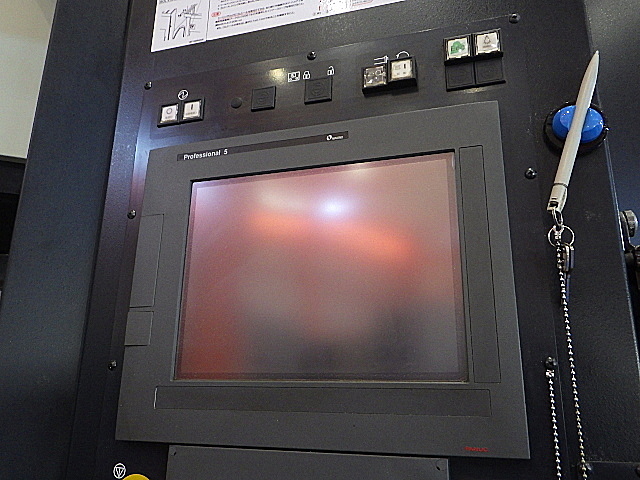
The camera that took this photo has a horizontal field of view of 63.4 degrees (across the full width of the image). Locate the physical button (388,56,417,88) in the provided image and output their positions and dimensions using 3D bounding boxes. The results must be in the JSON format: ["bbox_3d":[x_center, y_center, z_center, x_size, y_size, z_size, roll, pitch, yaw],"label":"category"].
[{"bbox_3d":[0.078,-0.154,0.484,0.025,0.025,0.012,-4,-18,17],"label":"physical button"}]

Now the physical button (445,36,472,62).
[{"bbox_3d":[0.127,-0.174,0.475,0.025,0.025,0.011,-4,-18,17],"label":"physical button"}]

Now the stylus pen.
[{"bbox_3d":[0.198,-0.084,0.398,0.011,0.128,0.011,14,-2,21],"label":"stylus pen"}]

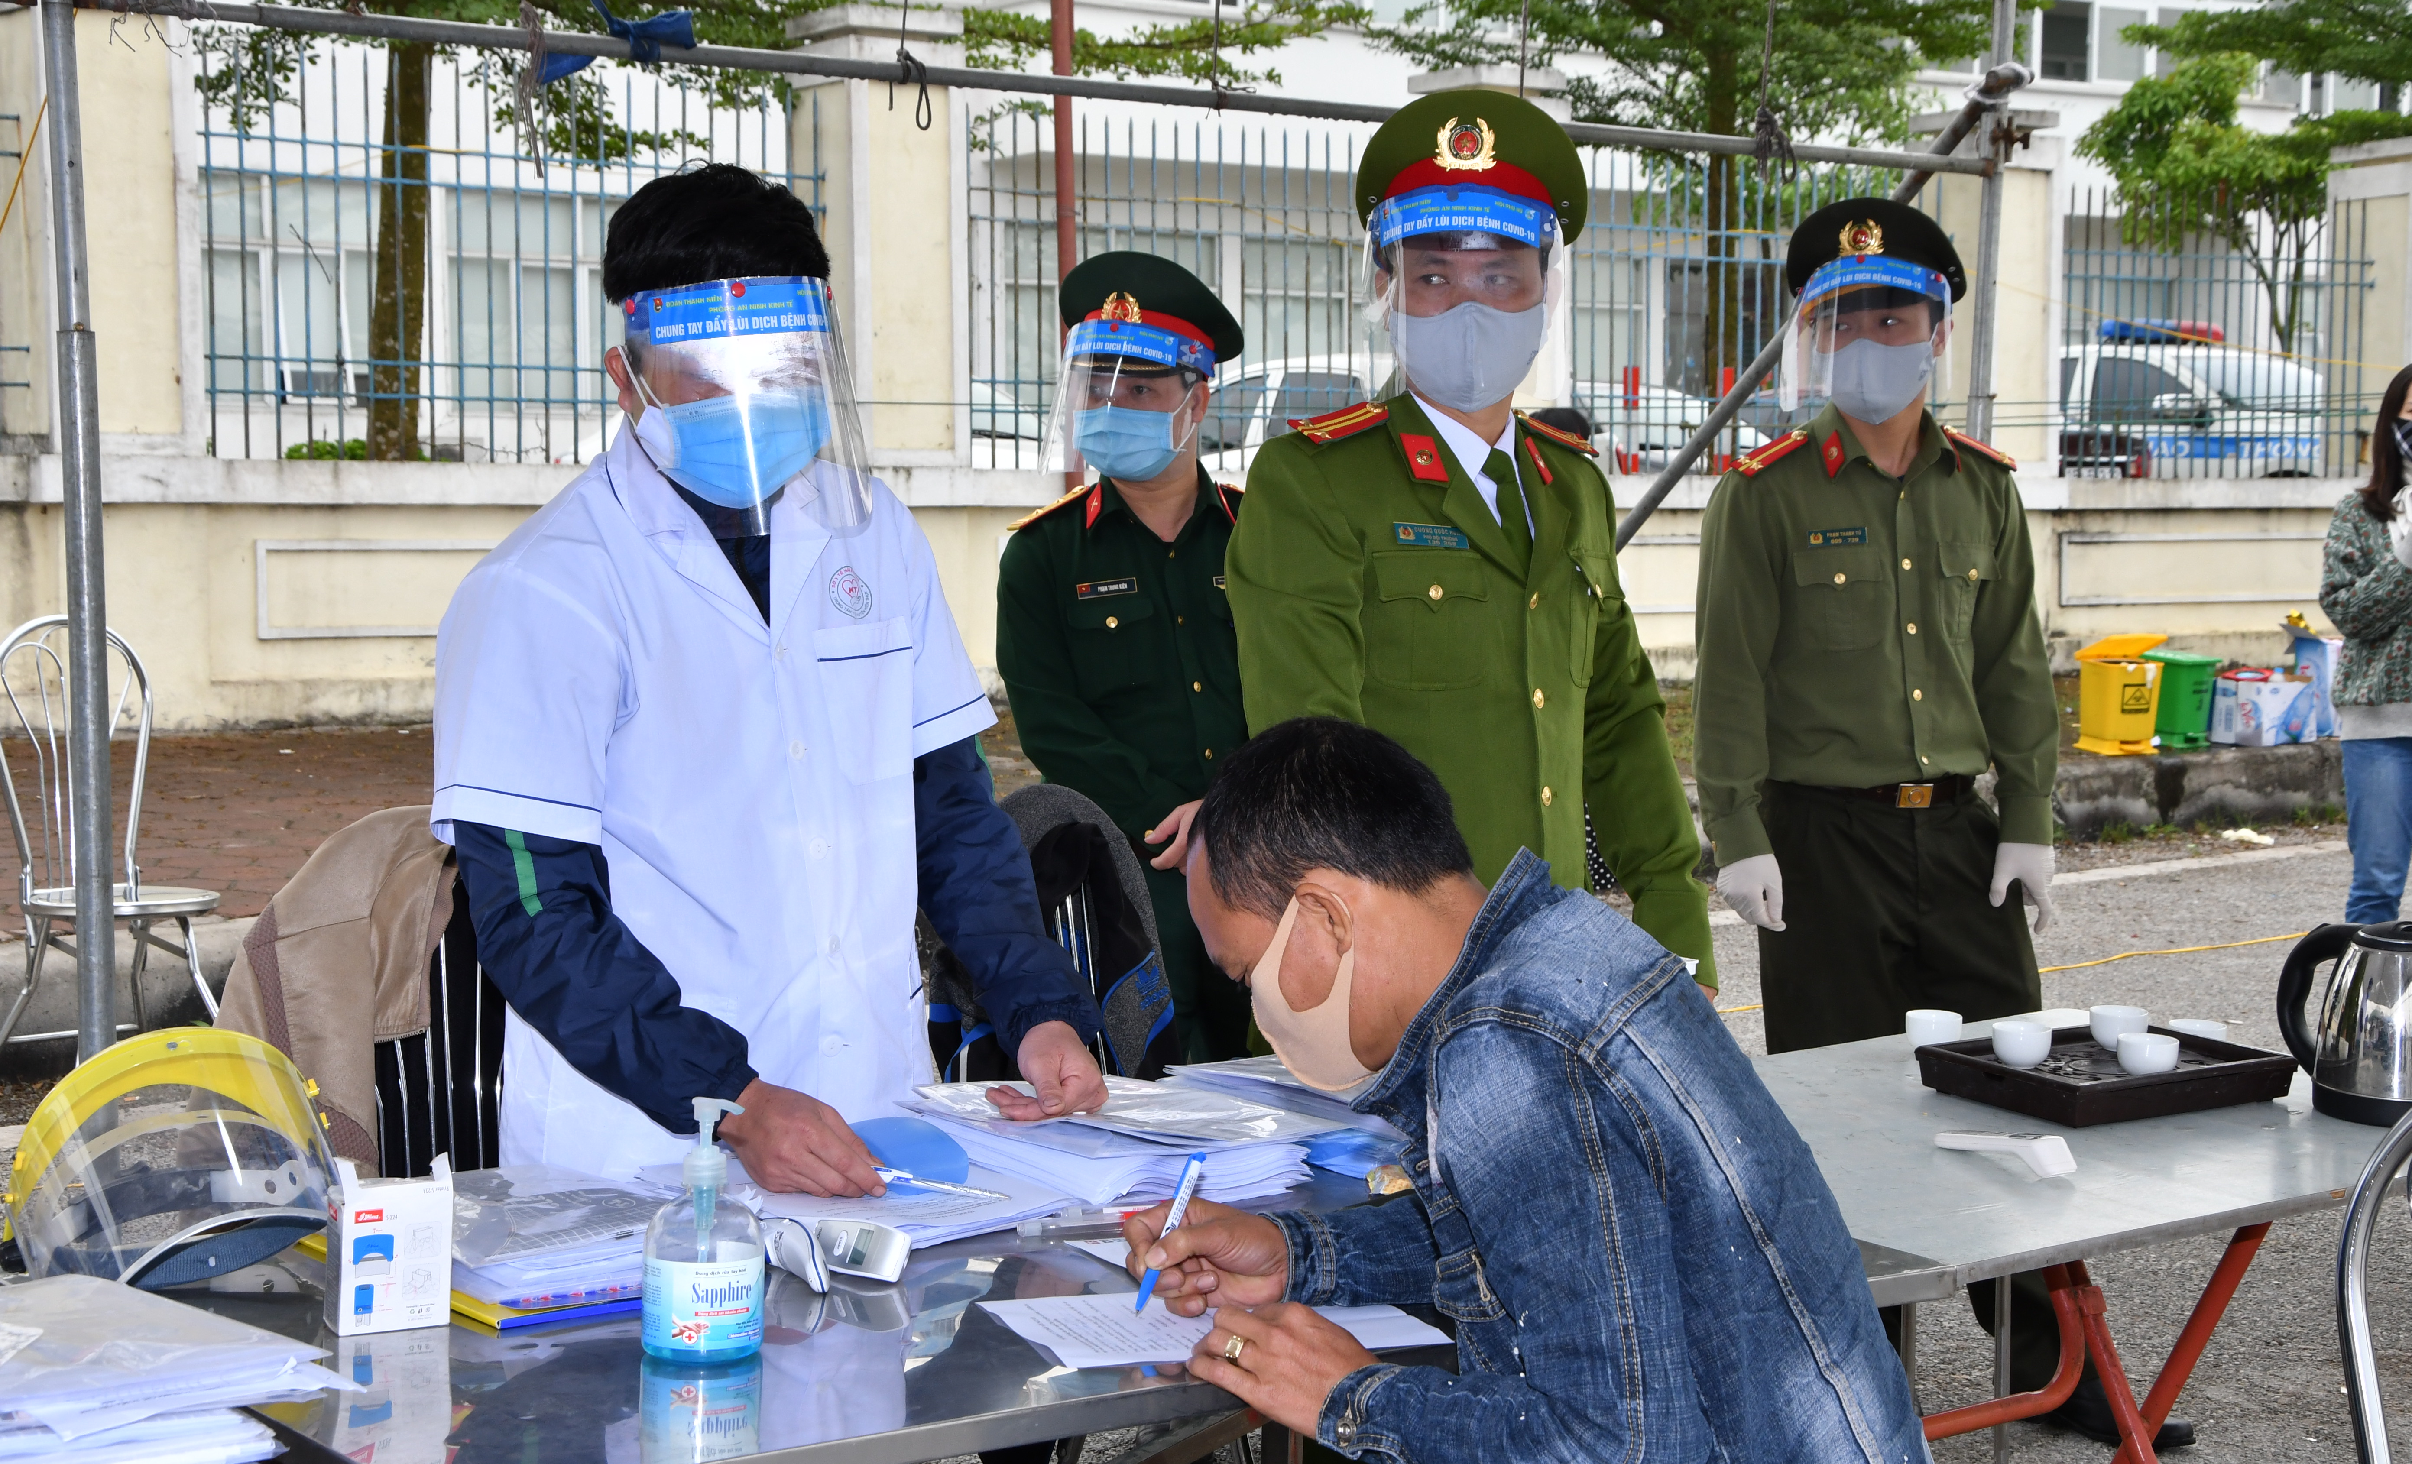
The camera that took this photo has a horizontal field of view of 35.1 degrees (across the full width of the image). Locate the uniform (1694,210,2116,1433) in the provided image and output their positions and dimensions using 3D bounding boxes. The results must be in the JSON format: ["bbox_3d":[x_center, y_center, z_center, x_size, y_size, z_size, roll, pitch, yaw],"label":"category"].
[{"bbox_3d":[0.965,0.131,5.341,0.580,1.720,0.380,-3,7,-30],"label":"uniform"}]

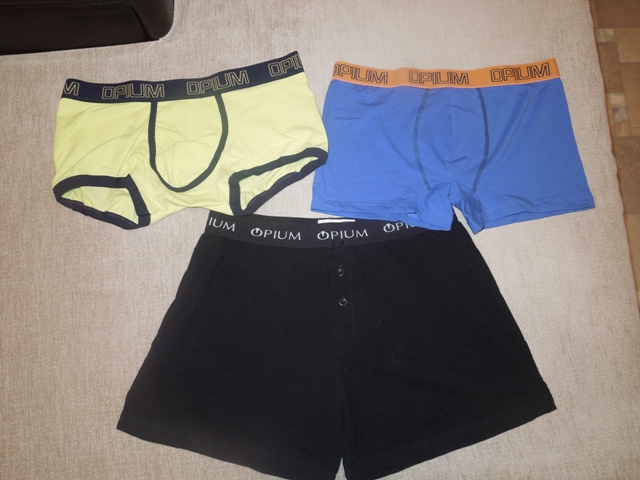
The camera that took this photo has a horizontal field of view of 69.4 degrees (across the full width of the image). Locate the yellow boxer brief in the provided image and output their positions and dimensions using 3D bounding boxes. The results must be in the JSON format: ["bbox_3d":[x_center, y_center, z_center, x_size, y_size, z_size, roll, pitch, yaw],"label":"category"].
[{"bbox_3d":[-0.196,-0.156,0.691,0.409,0.025,0.267,-5,77,-1],"label":"yellow boxer brief"}]

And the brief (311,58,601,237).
[{"bbox_3d":[0.193,-0.148,0.689,0.414,0.025,0.284,-1,77,0],"label":"brief"}]

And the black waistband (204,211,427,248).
[{"bbox_3d":[0.011,-0.019,0.659,0.355,0.020,0.056,-1,77,0],"label":"black waistband"}]

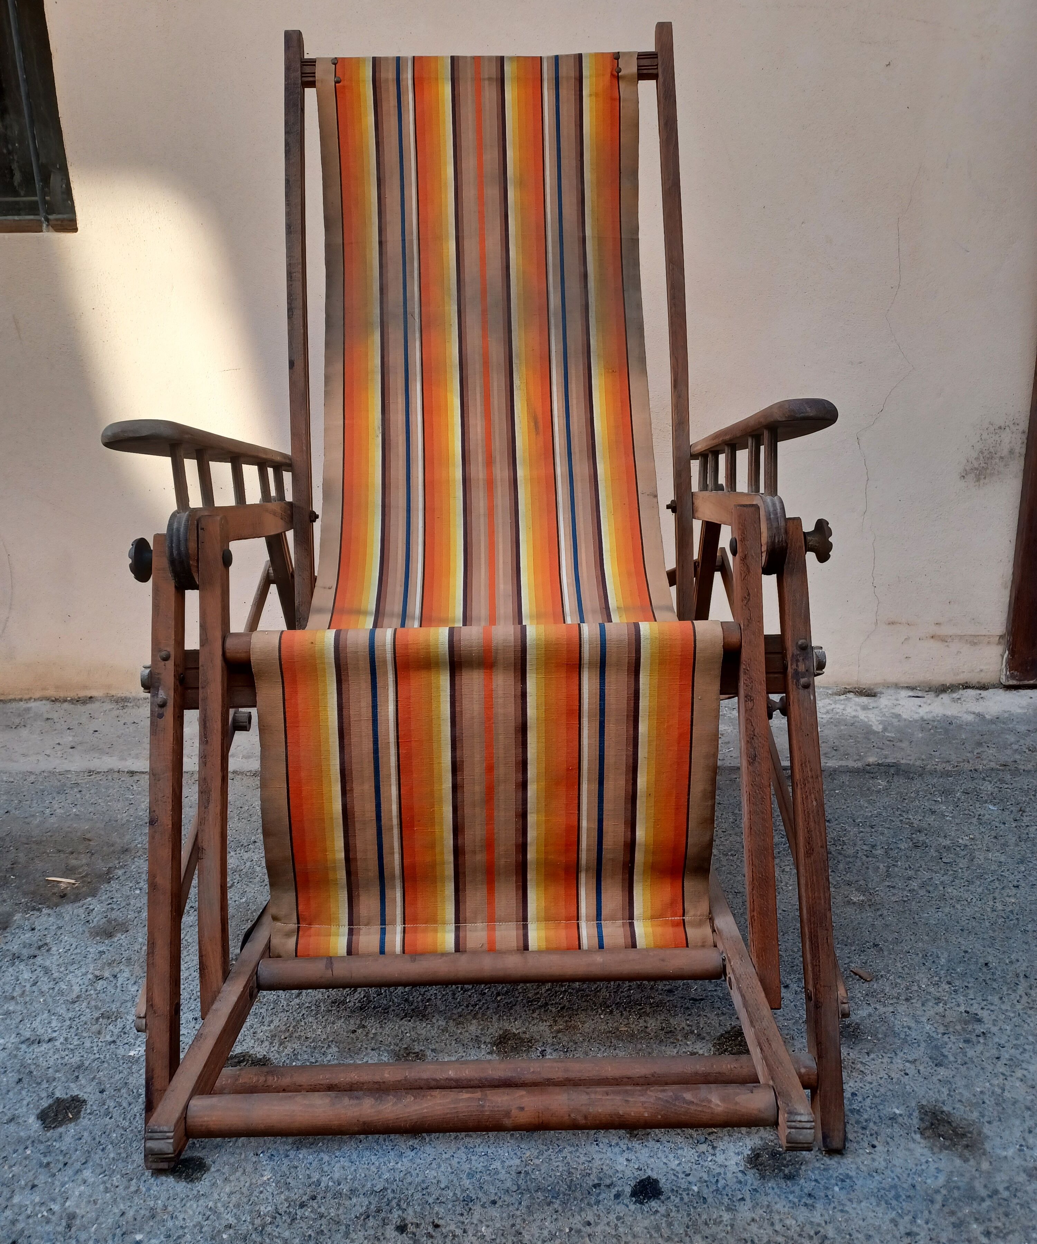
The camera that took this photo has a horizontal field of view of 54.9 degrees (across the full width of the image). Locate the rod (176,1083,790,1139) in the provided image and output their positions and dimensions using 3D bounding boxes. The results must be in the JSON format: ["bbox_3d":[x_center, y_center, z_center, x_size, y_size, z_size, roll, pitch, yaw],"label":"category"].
[{"bbox_3d":[-0.028,0.379,0.773,0.458,0.032,0.032,-1,16,0],"label":"rod"}]

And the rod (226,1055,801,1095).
[{"bbox_3d":[-0.021,0.396,0.867,0.558,0.031,0.031,-1,16,0],"label":"rod"}]

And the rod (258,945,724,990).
[{"bbox_3d":[-0.027,0.340,0.977,0.456,0.030,0.030,-1,16,0],"label":"rod"}]

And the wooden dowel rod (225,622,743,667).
[{"bbox_3d":[-0.033,0.021,0.941,0.488,0.030,0.030,-1,16,0],"label":"wooden dowel rod"}]

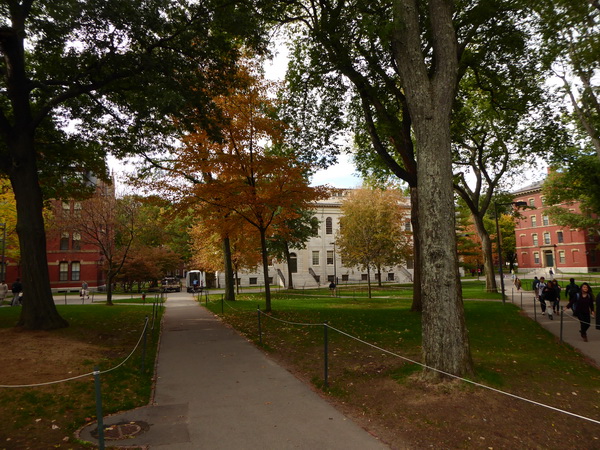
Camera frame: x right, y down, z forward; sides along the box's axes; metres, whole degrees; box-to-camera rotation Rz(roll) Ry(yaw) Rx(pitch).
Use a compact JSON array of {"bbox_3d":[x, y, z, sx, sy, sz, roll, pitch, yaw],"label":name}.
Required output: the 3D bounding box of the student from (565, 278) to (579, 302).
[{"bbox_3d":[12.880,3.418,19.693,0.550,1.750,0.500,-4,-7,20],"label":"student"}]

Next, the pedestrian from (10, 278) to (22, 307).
[{"bbox_3d":[-18.184,4.361,26.793,0.650,1.750,0.550,2,-7,-28],"label":"pedestrian"}]

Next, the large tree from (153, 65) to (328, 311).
[{"bbox_3d":[-3.339,-2.300,23.351,9.400,14.000,9.200,-1,-6,0],"label":"large tree"}]

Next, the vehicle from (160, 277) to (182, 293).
[{"bbox_3d":[-16.425,7.562,53.388,2.100,1.950,5.200,0,-6,-16],"label":"vehicle"}]

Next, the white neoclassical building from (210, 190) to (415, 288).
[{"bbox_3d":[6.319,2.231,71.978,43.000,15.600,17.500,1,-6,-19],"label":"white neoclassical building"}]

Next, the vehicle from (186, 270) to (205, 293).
[{"bbox_3d":[-13.430,7.081,52.868,2.000,2.700,5.700,0,-6,-16],"label":"vehicle"}]

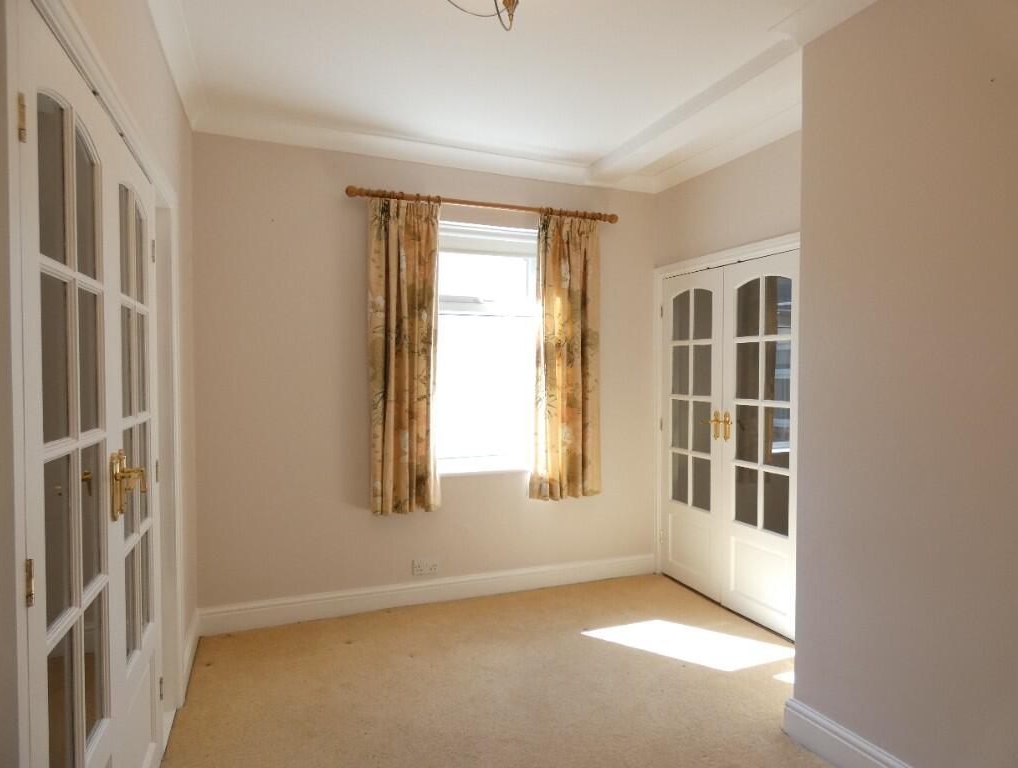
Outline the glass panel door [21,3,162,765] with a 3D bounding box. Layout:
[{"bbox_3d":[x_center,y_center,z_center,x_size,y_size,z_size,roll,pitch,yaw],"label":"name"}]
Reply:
[{"bbox_3d":[-1.038,0.328,1.522,0.045,1.985,1.167,0,1,-21],"label":"glass panel door"}]

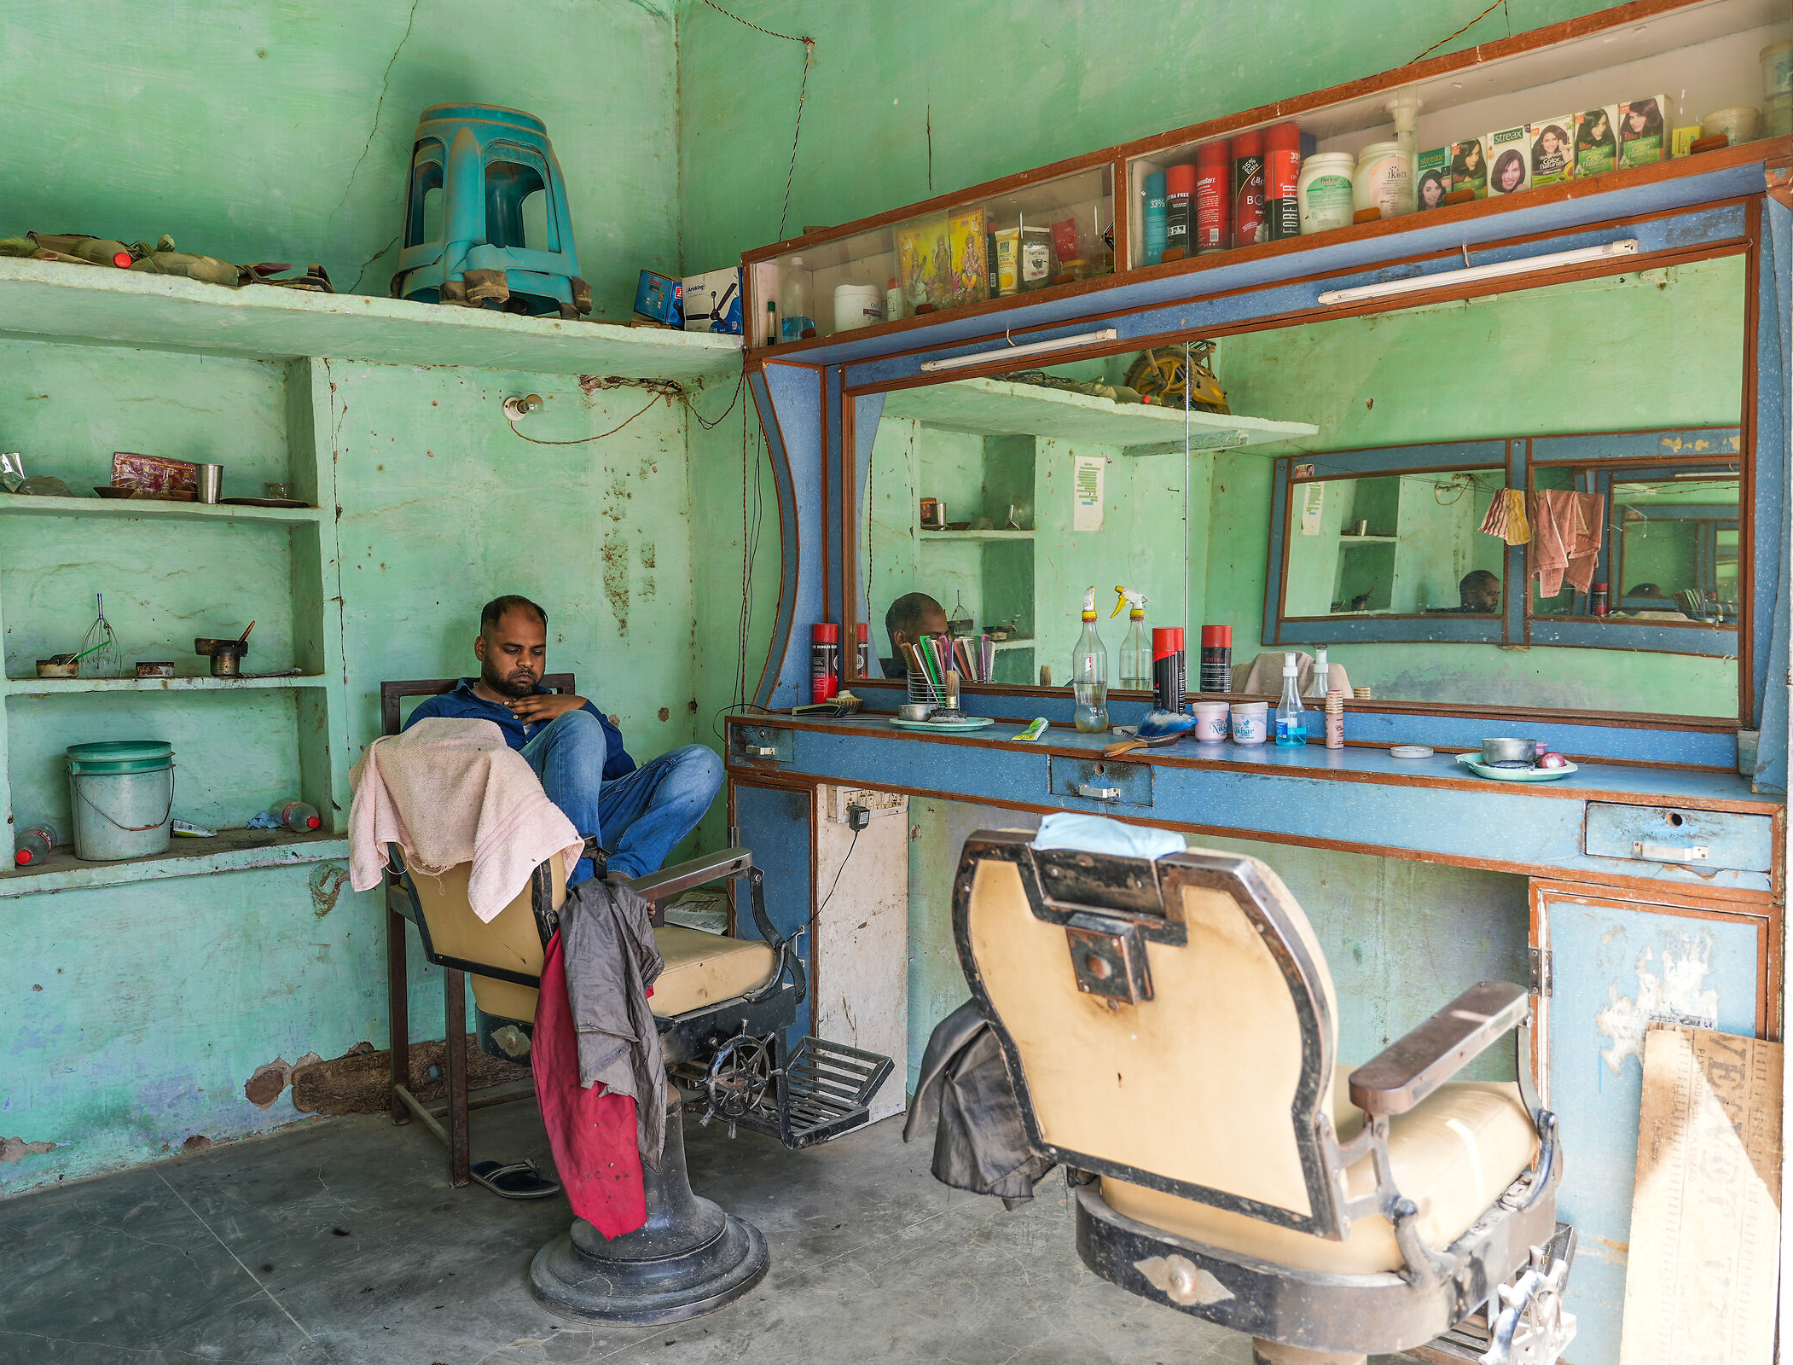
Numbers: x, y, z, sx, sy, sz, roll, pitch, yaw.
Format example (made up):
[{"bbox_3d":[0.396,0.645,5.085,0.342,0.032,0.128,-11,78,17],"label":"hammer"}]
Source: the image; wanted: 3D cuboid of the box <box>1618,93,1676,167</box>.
[{"bbox_3d":[1.108,-0.799,2.268,0.037,0.111,0.064,-4,5,-43],"label":"box"}]

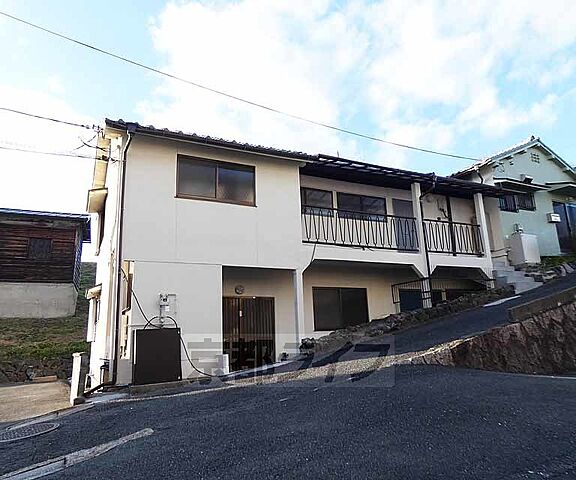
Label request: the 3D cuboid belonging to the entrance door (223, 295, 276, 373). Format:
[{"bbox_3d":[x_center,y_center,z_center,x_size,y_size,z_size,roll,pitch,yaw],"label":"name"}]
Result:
[{"bbox_3d":[-1.090,2.279,8.741,1.660,1.803,0.120,3,-12,-22],"label":"entrance door"}]

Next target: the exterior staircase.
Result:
[{"bbox_3d":[7.680,1.295,12.753,1.550,1.240,1.450,4,-12,-27],"label":"exterior staircase"}]

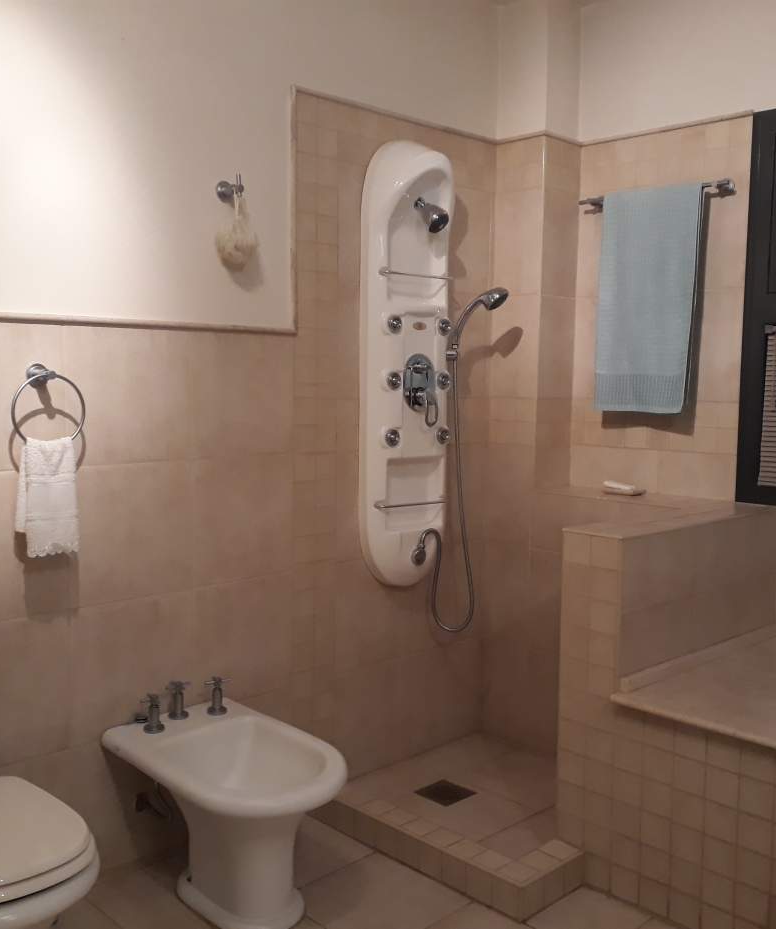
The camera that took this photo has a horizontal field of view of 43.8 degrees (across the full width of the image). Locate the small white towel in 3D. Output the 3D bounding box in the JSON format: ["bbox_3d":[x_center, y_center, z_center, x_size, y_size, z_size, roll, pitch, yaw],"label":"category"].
[{"bbox_3d":[-0.748,0.066,2.129,0.118,0.260,0.065,-5,7,-45],"label":"small white towel"}]

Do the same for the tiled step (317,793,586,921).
[{"bbox_3d":[0.084,0.947,2.542,0.232,0.082,0.845,-5,7,-45],"label":"tiled step"}]

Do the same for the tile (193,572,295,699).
[{"bbox_3d":[-0.400,0.482,2.649,0.332,0.332,0.011,-4,7,-44],"label":"tile"}]

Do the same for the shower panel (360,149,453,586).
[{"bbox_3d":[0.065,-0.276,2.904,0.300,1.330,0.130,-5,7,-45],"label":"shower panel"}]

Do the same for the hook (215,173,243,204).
[{"bbox_3d":[-0.395,-0.708,2.473,0.053,0.068,0.068,-4,7,-44],"label":"hook"}]

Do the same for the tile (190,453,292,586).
[{"bbox_3d":[-0.382,0.140,2.557,0.329,0.325,0.012,-5,7,-44],"label":"tile"}]

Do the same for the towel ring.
[{"bbox_3d":[-0.750,-0.127,2.103,0.168,0.190,0.080,-5,7,-44],"label":"towel ring"}]

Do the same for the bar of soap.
[{"bbox_3d":[0.747,0.077,3.083,0.065,0.030,0.108,-5,7,-45],"label":"bar of soap"}]

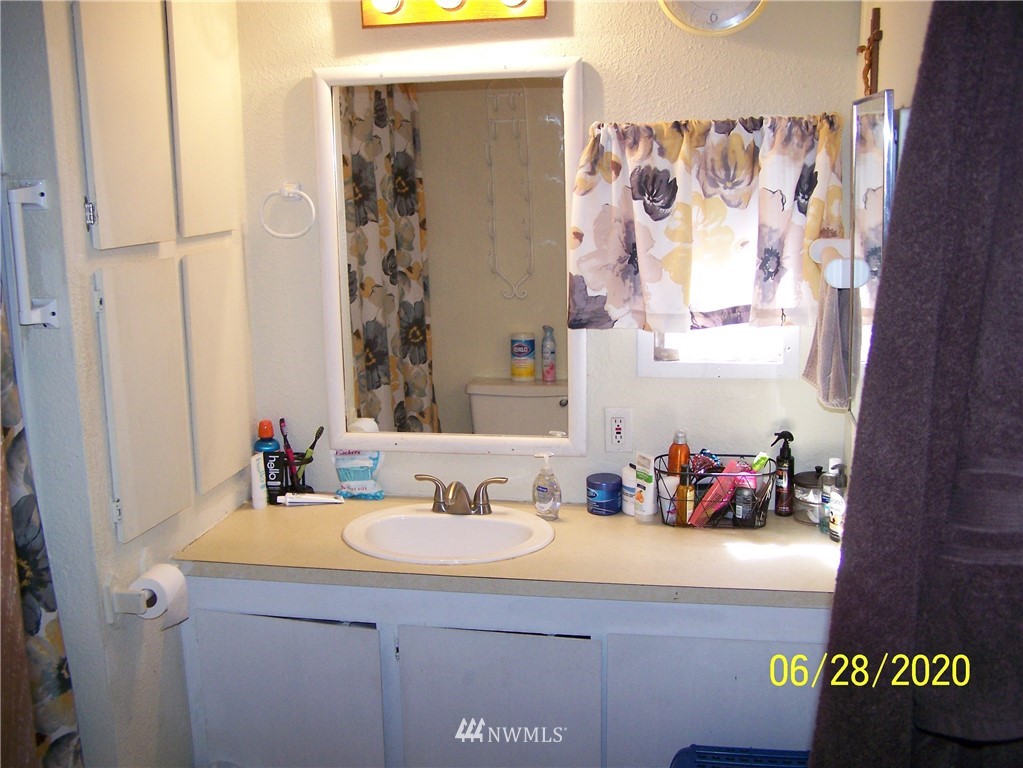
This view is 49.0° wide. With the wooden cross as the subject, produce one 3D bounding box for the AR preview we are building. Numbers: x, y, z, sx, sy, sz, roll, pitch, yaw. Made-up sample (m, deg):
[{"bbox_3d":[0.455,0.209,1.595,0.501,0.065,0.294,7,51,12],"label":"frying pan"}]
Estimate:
[{"bbox_3d":[0.713,-0.647,2.260,0.048,0.202,0.112,1,11,11],"label":"wooden cross"}]

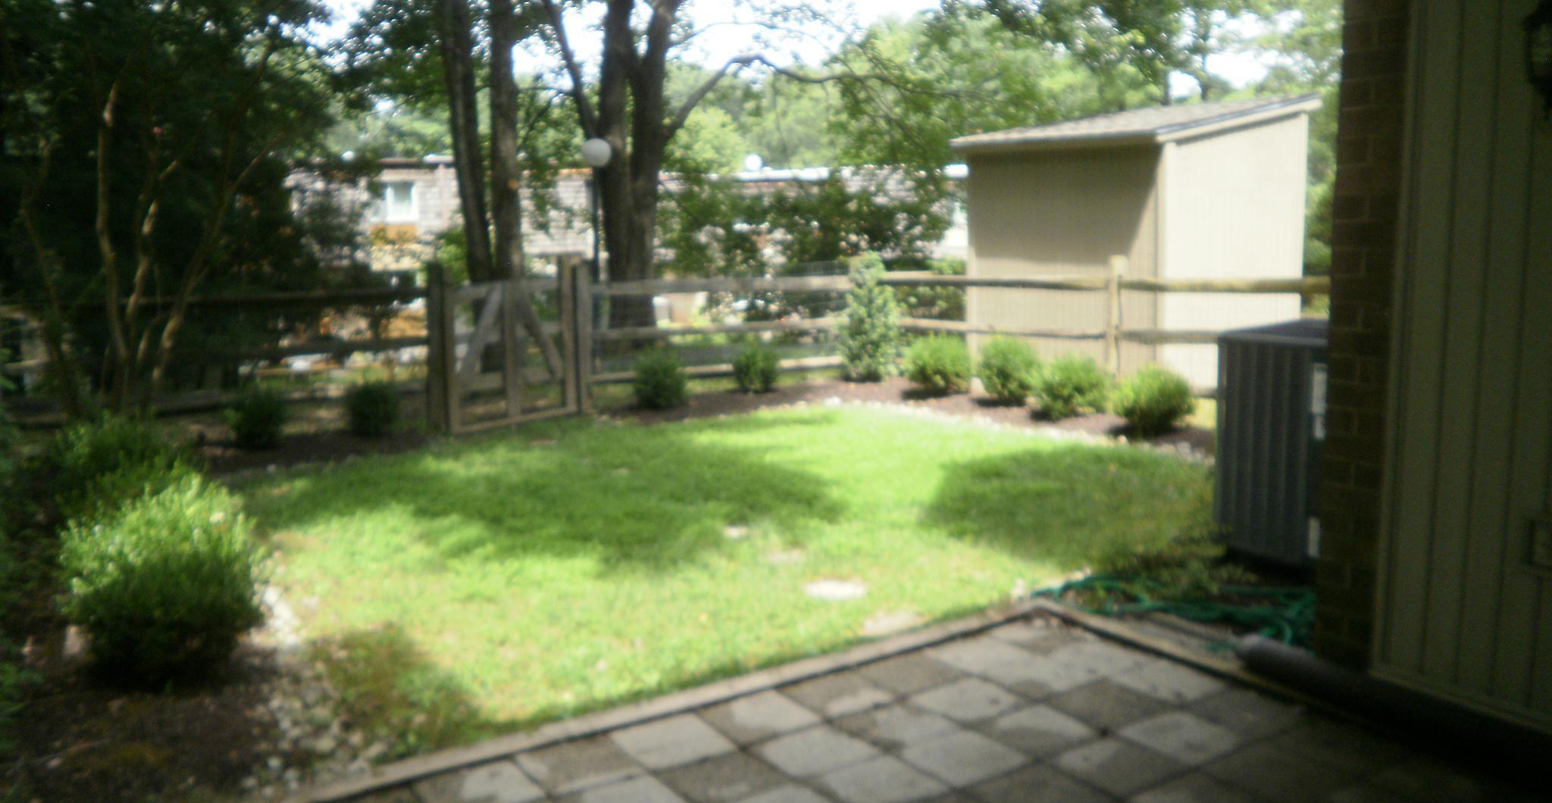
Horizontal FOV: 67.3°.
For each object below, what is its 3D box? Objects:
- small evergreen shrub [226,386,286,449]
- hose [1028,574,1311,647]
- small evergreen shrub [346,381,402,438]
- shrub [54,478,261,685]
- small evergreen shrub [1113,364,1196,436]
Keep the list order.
[{"bbox_3d":[-4.056,0.118,9.100,0.470,0.490,0.470,-1,7,0],"label":"small evergreen shrub"},{"bbox_3d":[1.614,0.783,4.681,1.120,0.100,0.820,1,7,17],"label":"hose"},{"bbox_3d":[-3.281,0.064,9.500,0.460,0.460,0.460,-1,7,0],"label":"small evergreen shrub"},{"bbox_3d":[-2.333,0.674,4.420,0.770,0.680,0.770,-1,7,0],"label":"shrub"},{"bbox_3d":[2.860,-0.023,8.800,0.610,0.530,0.610,-1,7,0],"label":"small evergreen shrub"}]

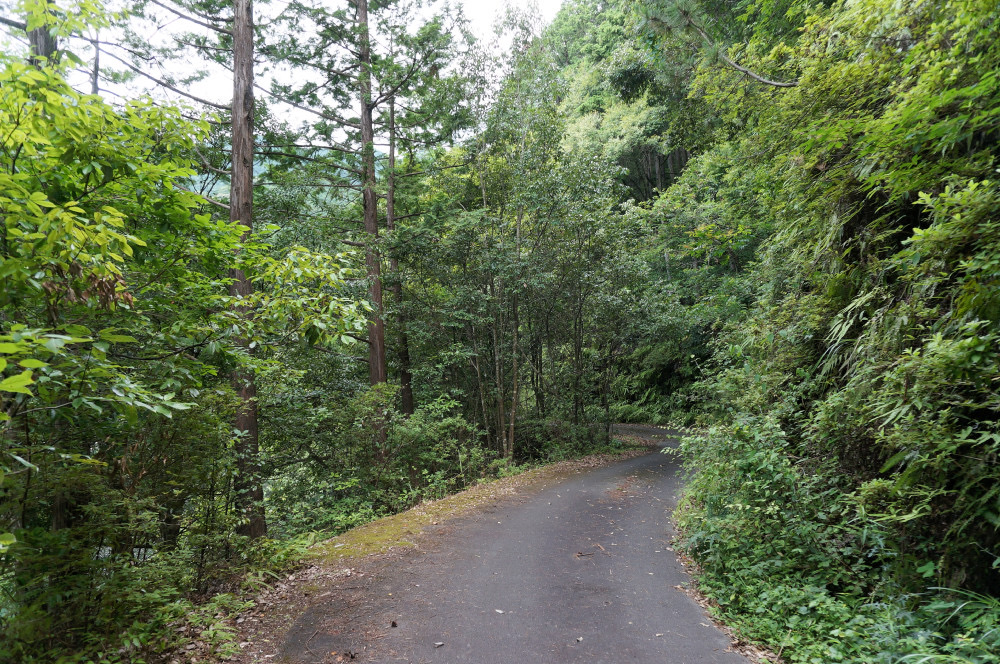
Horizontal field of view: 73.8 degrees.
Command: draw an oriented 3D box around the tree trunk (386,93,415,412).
[{"bbox_3d":[-2.038,-1.450,13.500,0.310,6.900,0.280,-3,-2,0],"label":"tree trunk"}]

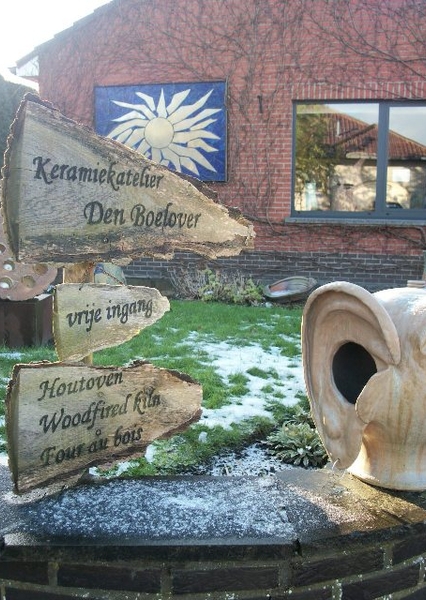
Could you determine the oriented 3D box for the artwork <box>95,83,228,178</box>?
[{"bbox_3d":[-0.727,-2.278,9.450,1.888,1.333,0.050,3,10,14],"label":"artwork"}]

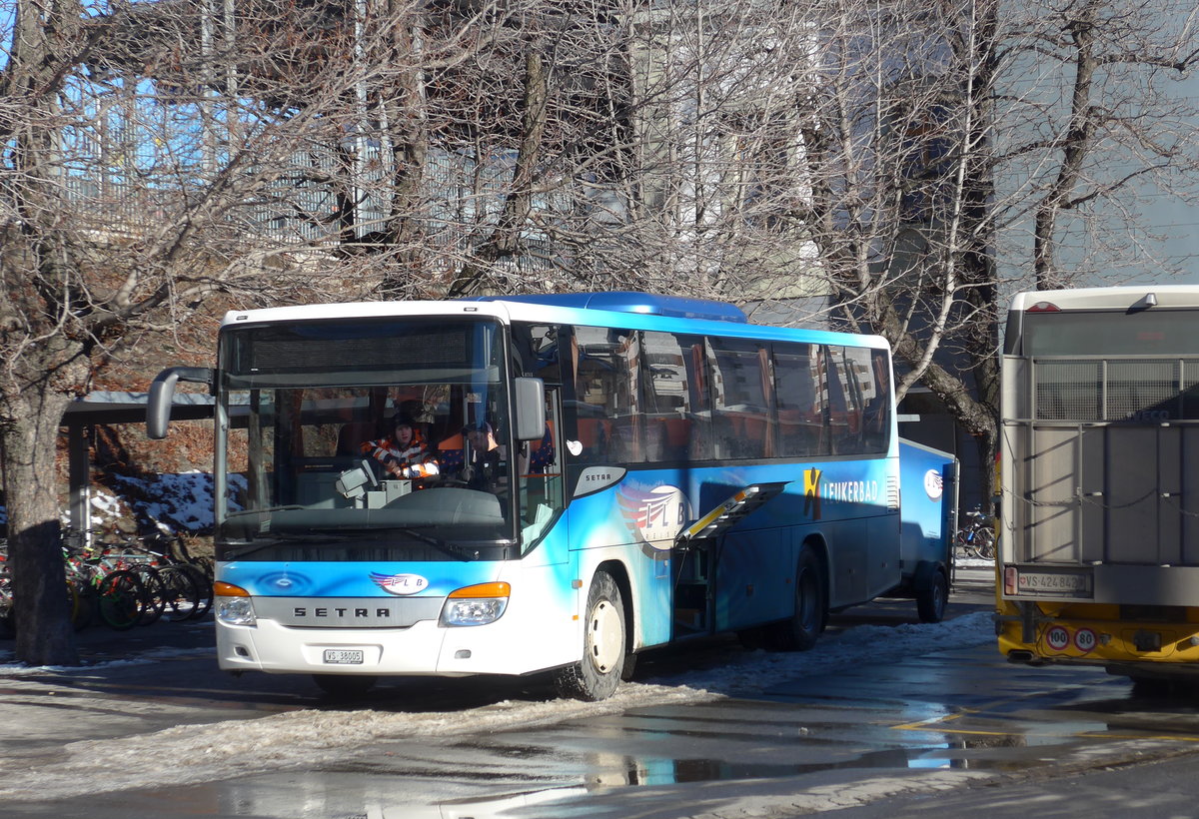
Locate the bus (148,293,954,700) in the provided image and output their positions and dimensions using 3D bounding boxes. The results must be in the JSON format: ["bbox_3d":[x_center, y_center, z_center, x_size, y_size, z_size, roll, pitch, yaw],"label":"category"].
[{"bbox_3d":[0.123,0.759,28.834,2.680,3.450,12.300,-1,-1,21],"label":"bus"}]

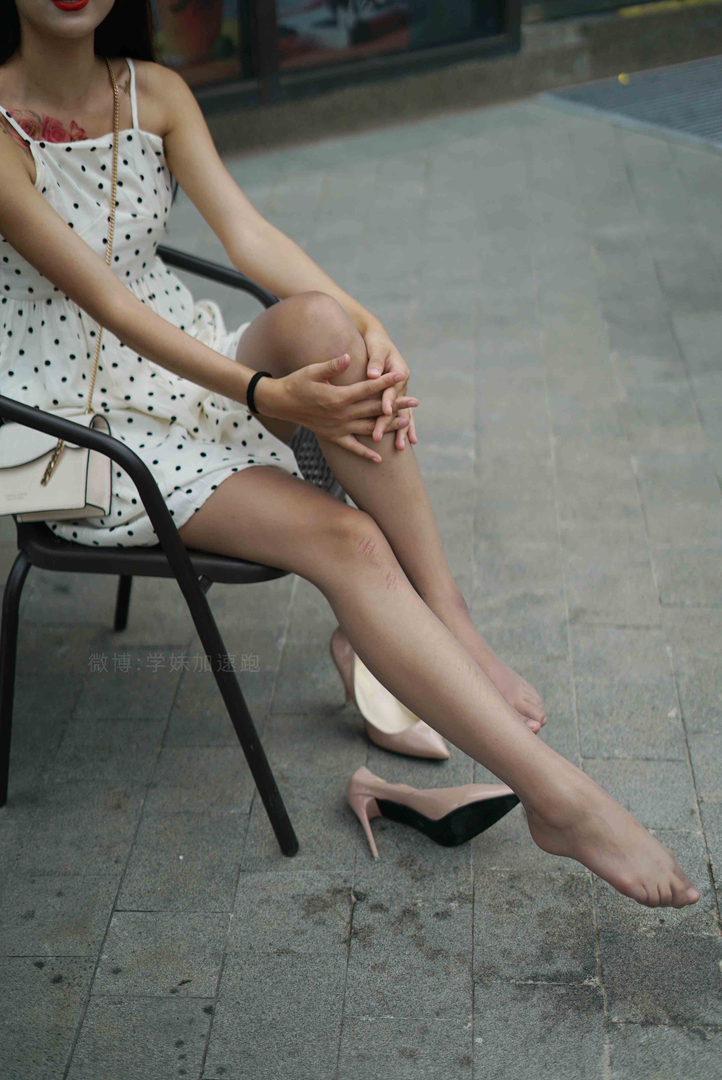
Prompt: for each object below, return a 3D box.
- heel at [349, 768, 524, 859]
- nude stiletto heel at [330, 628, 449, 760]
[{"bbox_3d":[0.095,0.338,2.023,0.229,0.079,0.147,-19,46,11],"label":"heel"},{"bbox_3d":[0.041,0.217,2.192,0.229,0.147,0.079,24,40,37],"label":"nude stiletto heel"}]

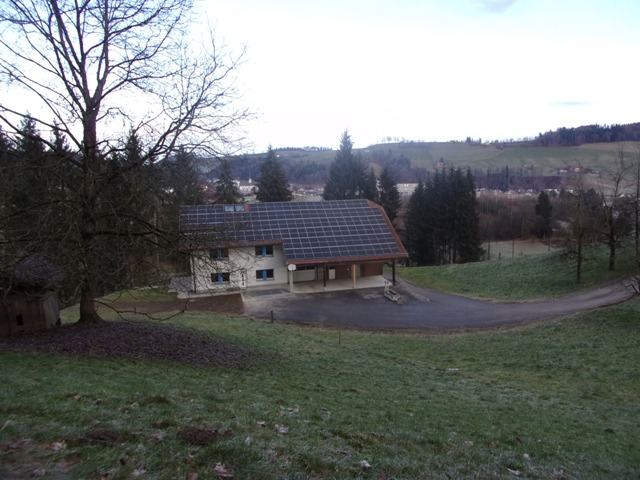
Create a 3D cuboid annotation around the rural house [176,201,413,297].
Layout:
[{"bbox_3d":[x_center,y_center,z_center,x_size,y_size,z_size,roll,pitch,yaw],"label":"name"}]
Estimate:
[{"bbox_3d":[-4.020,0.080,56.882,25.050,9.480,15.900,-3,8,-14],"label":"rural house"}]

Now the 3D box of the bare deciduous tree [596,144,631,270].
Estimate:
[{"bbox_3d":[29.298,-3.188,46.138,3.200,12.600,3.200,-1,8,0],"label":"bare deciduous tree"}]

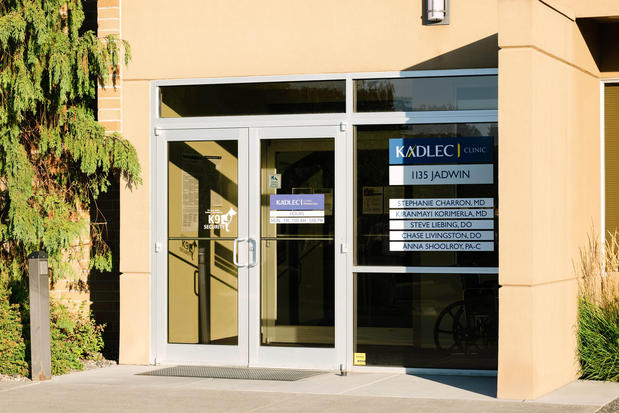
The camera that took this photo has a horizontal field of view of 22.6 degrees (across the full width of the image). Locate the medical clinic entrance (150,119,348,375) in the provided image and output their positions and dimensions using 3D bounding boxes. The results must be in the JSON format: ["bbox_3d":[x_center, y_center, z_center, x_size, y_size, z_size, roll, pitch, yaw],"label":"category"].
[{"bbox_3d":[-0.539,0.363,13.835,1.849,2.150,0.120,0,-1,21],"label":"medical clinic entrance"}]

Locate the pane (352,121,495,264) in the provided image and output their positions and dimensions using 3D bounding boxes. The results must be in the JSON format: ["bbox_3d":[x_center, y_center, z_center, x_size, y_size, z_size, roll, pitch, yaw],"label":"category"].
[{"bbox_3d":[1.065,-0.101,13.268,1.450,1.233,0.050,0,-1,21],"label":"pane"}]

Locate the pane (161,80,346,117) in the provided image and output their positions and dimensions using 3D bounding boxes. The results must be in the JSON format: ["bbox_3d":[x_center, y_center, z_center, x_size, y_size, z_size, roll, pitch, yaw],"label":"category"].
[{"bbox_3d":[-0.531,-0.965,13.877,1.815,0.296,0.050,0,-1,21],"label":"pane"}]

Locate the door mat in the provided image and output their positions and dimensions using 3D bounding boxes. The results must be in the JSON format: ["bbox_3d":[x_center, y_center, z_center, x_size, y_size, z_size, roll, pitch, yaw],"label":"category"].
[{"bbox_3d":[-0.649,1.420,13.256,1.490,0.020,0.840,0,-1,21],"label":"door mat"}]

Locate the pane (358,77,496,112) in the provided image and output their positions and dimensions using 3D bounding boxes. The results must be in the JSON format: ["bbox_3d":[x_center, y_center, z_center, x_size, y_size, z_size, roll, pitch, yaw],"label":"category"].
[{"bbox_3d":[1.064,-0.968,13.277,1.450,0.300,0.050,0,-1,21],"label":"pane"}]

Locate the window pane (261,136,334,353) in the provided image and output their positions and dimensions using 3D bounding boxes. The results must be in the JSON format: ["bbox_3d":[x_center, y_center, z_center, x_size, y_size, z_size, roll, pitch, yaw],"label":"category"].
[{"bbox_3d":[-0.109,0.319,13.673,0.712,1.848,0.045,0,-1,21],"label":"window pane"}]

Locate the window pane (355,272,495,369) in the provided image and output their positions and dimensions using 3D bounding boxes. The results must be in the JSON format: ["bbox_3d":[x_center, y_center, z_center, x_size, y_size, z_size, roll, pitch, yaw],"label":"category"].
[{"bbox_3d":[1.065,0.979,13.256,1.450,0.817,0.050,0,-1,21],"label":"window pane"}]

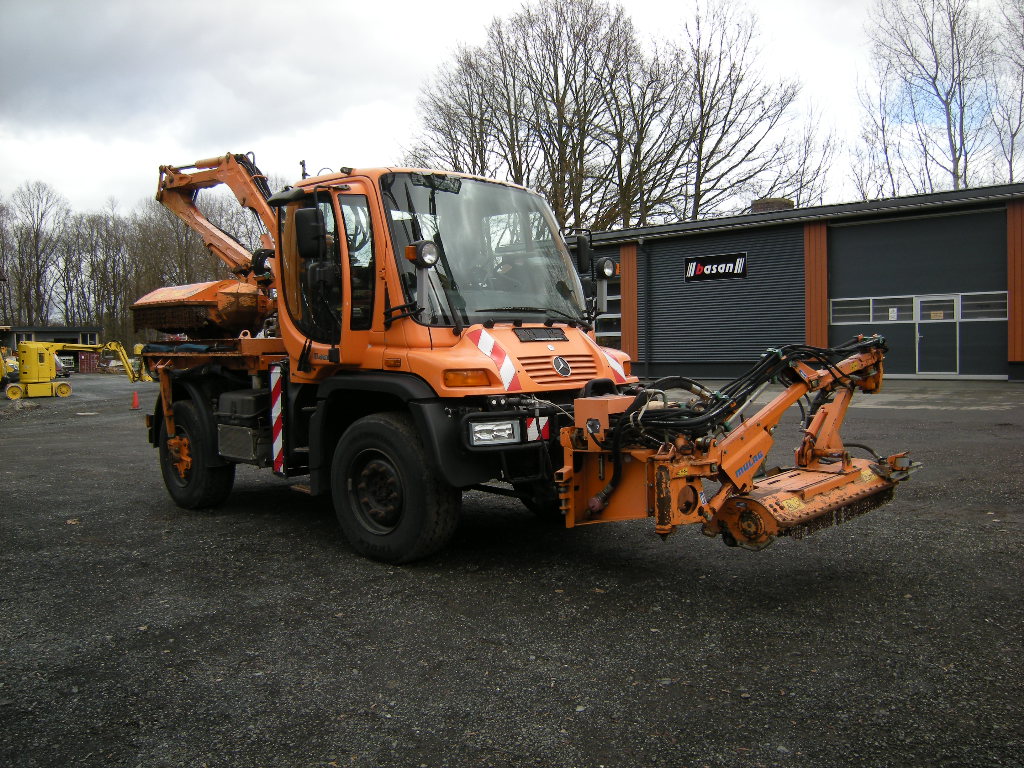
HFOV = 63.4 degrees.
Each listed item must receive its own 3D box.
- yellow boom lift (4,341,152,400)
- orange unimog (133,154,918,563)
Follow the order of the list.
[{"bbox_3d":[-15.420,-0.564,29.960,5.000,2.000,1.200,-3,3,-33],"label":"yellow boom lift"},{"bbox_3d":[-0.788,-0.476,7.064,7.180,3.300,2.520,1,4,44],"label":"orange unimog"}]

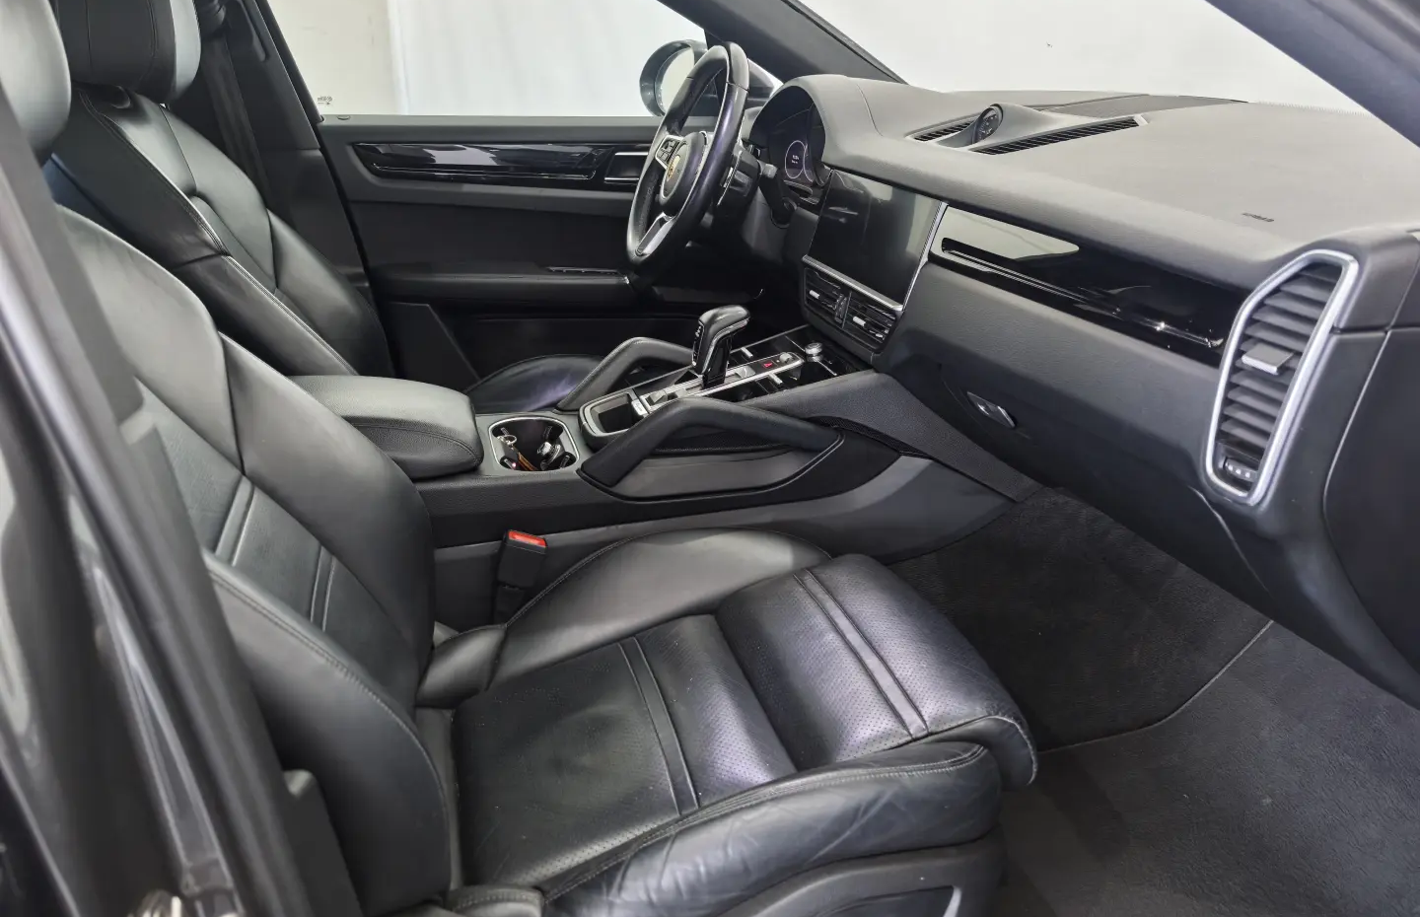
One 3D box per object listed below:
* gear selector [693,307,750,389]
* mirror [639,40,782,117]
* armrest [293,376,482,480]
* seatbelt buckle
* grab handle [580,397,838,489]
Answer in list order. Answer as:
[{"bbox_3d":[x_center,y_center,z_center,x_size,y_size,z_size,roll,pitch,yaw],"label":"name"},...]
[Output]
[{"bbox_3d":[0.016,-0.145,1.475,0.072,0.107,0.052,-4,21,-14],"label":"gear selector"},{"bbox_3d":[-0.009,-0.772,2.296,0.190,0.175,0.250,-8,22,-23],"label":"mirror"},{"bbox_3d":[-0.451,-0.039,1.389,0.320,0.070,0.235,-2,20,-14],"label":"armrest"},{"bbox_3d":[-0.239,0.150,1.374,0.050,0.130,0.030,8,18,-18],"label":"seatbelt buckle"},{"bbox_3d":[0.000,-0.020,1.353,0.315,0.107,0.055,-4,21,-14],"label":"grab handle"}]

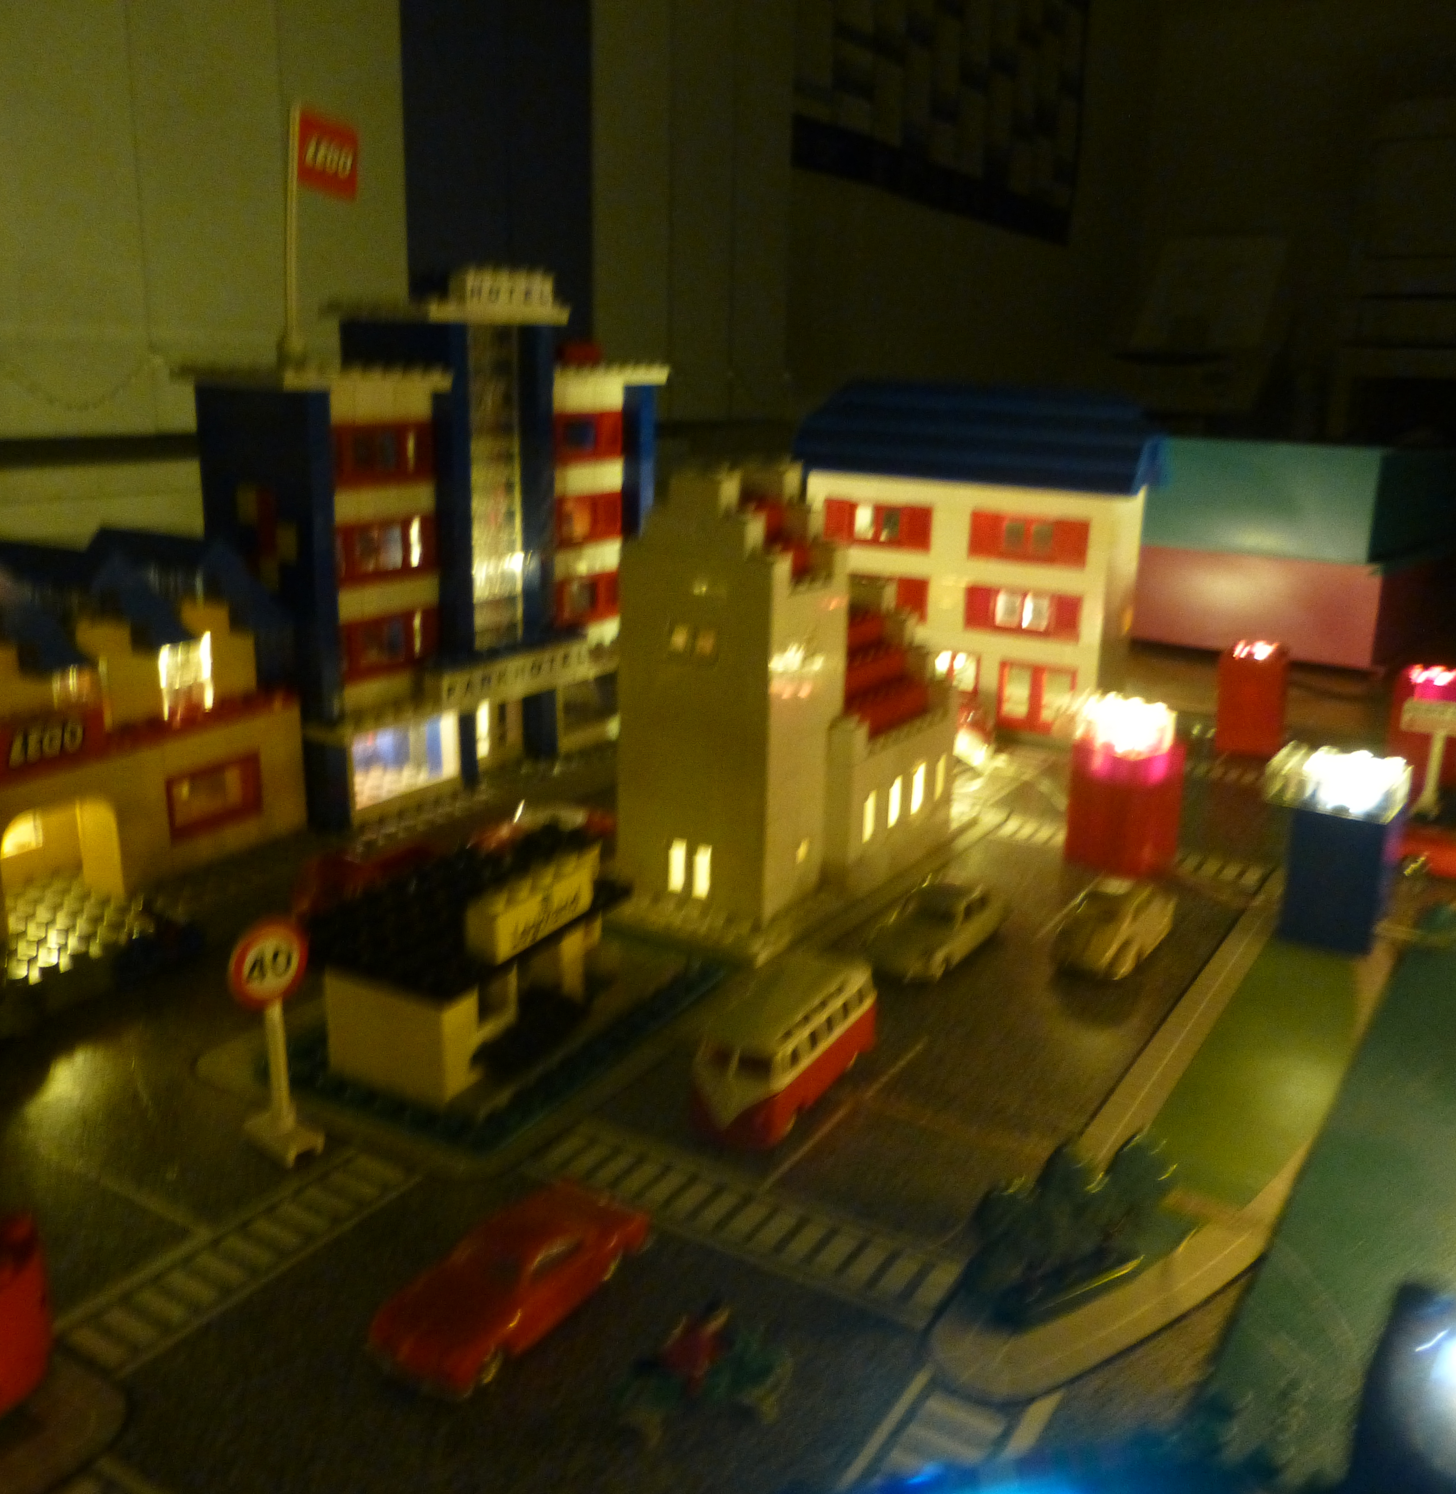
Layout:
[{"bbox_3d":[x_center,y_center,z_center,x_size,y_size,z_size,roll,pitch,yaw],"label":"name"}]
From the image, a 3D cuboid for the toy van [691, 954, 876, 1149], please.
[{"bbox_3d":[0.012,0.063,0.295,0.019,0.022,0.049,11,18,29],"label":"toy van"}]

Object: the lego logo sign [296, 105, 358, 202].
[{"bbox_3d":[-0.116,-0.171,0.400,0.002,0.019,0.031,9,13,14],"label":"lego logo sign"}]

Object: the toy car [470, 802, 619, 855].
[{"bbox_3d":[-0.058,0.026,0.431,0.019,0.017,0.050,11,18,29],"label":"toy car"}]

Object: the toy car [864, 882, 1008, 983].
[{"bbox_3d":[0.059,0.046,0.374,0.019,0.016,0.051,11,18,29],"label":"toy car"}]

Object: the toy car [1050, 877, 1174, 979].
[{"bbox_3d":[0.106,0.047,0.375,0.018,0.017,0.046,11,18,29],"label":"toy car"}]

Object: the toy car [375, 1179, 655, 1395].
[{"bbox_3d":[-0.034,0.084,0.227,0.018,0.015,0.048,11,18,31],"label":"toy car"}]

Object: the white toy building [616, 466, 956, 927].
[{"bbox_3d":[0.018,-0.023,0.415,0.064,0.118,0.106,11,18,29],"label":"white toy building"}]

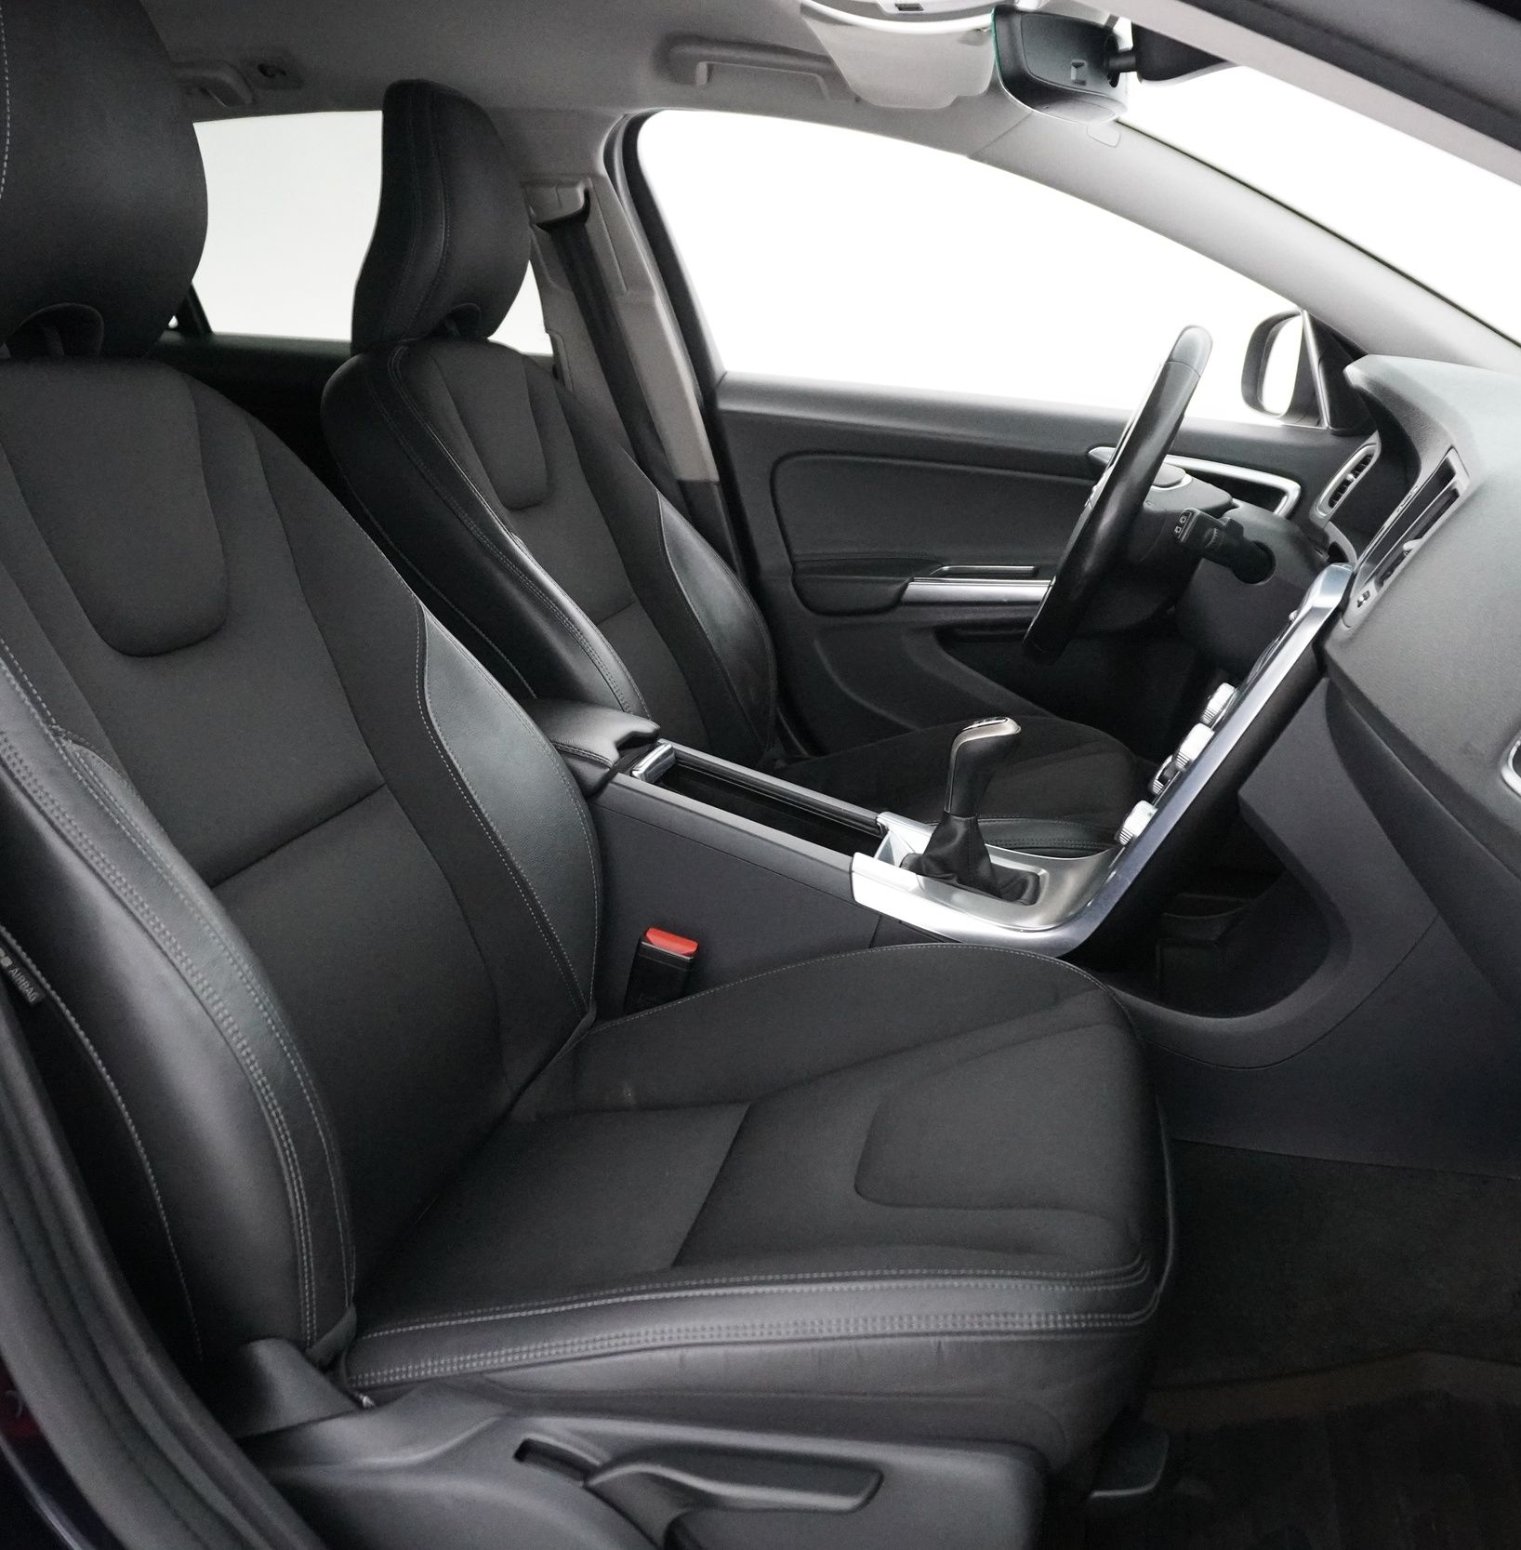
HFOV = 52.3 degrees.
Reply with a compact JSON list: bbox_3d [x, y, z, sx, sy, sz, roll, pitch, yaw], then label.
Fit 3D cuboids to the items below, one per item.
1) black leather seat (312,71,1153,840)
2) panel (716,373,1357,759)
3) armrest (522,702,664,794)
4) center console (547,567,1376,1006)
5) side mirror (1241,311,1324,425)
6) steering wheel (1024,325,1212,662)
[{"bbox_3d":[-0.017,-0.267,1.748,0.920,0.980,0.550,4,17,14],"label":"black leather seat"},{"bbox_3d":[0.384,-0.209,2.013,0.940,0.600,0.140,4,17,14],"label":"panel"},{"bbox_3d":[-0.235,-0.042,1.474,0.260,0.075,0.190,10,18,12],"label":"armrest"},{"bbox_3d":[0.100,-0.004,1.396,0.780,0.440,0.250,4,17,14],"label":"center console"},{"bbox_3d":[0.736,-0.545,2.070,0.150,0.150,0.230,1,16,2],"label":"side mirror"},{"bbox_3d":[0.386,-0.291,1.640,0.100,0.380,0.380,27,21,6],"label":"steering wheel"}]

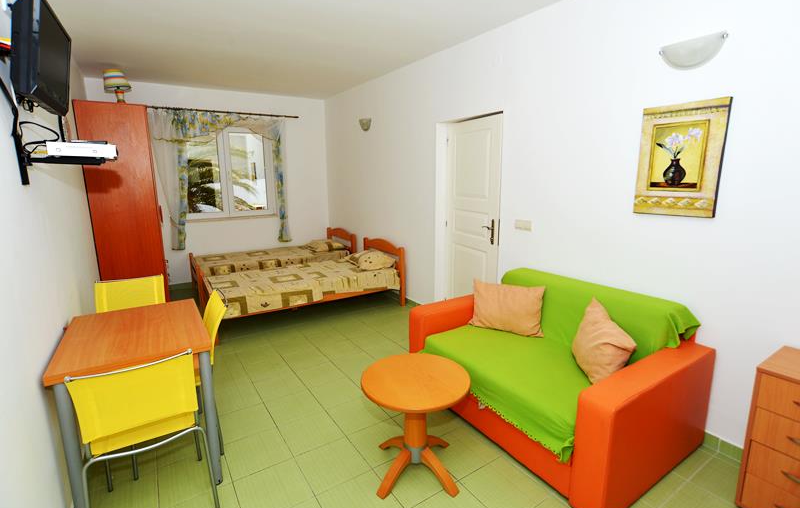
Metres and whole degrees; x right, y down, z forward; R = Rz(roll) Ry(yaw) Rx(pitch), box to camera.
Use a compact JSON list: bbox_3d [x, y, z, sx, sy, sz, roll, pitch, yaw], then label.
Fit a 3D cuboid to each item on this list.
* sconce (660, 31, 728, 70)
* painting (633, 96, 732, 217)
[{"bbox_3d":[1.495,-1.041,2.085,0.101,0.139,0.299,-7,13,-32],"label":"sconce"},{"bbox_3d":[1.529,-0.511,2.201,0.033,0.606,0.409,-7,13,-32],"label":"painting"}]

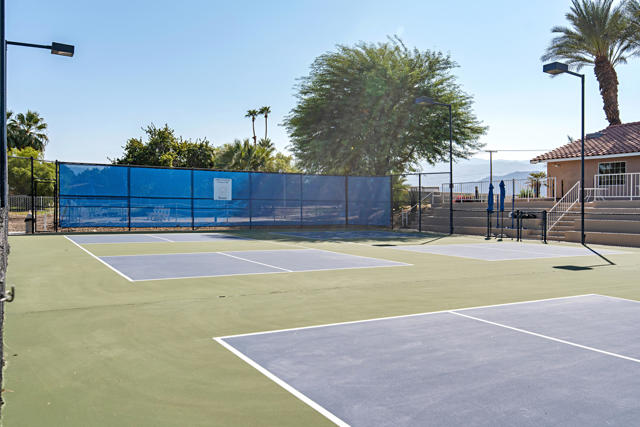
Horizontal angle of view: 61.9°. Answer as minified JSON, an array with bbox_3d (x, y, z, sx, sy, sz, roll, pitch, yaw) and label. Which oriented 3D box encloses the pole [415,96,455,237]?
[{"bbox_3d":[5.786,-2.279,26.431,2.140,6.660,0.600,-1,1,-30],"label":"pole"}]

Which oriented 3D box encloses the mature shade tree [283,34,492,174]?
[{"bbox_3d":[4.619,-5.873,38.200,14.000,13.100,13.500,0,1,0],"label":"mature shade tree"}]

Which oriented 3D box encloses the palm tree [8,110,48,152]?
[{"bbox_3d":[-31.257,-5.637,57.000,4.500,10.700,4.500,0,1,0],"label":"palm tree"}]

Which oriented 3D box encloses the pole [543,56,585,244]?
[{"bbox_3d":[9.311,-2.143,20.060,2.110,6.660,0.560,-1,1,-30],"label":"pole"}]

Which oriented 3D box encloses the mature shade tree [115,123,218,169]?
[{"bbox_3d":[-14.483,-4.078,50.000,10.200,8.400,9.300,0,1,0],"label":"mature shade tree"}]

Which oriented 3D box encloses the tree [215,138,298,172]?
[{"bbox_3d":[-6.786,-3.900,57.000,9.000,8.100,7.500,0,1,0],"label":"tree"}]

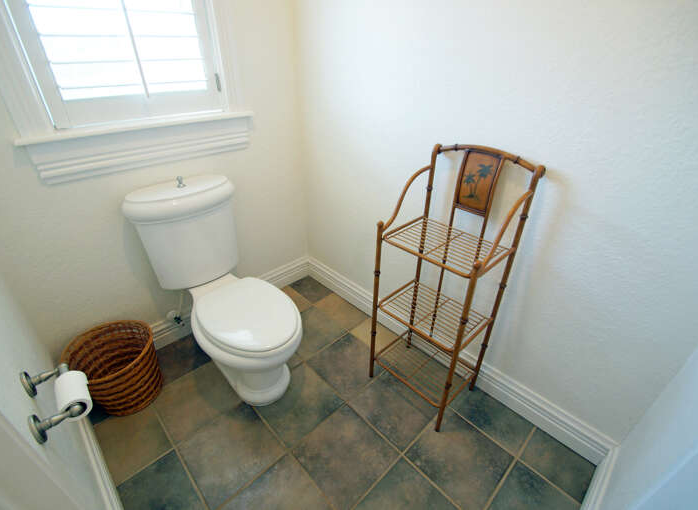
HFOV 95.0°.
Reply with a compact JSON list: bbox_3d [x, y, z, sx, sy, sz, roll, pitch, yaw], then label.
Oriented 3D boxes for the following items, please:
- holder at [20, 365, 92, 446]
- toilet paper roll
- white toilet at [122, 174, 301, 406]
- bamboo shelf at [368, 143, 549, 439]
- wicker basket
[{"bbox_3d":[-0.703,0.339,0.776,0.097,0.076,0.212,-25,40,-38],"label":"holder"},{"bbox_3d":[-0.677,0.346,0.787,0.064,0.064,0.114,-25,40,-38],"label":"toilet paper roll"},{"bbox_3d":[-0.502,0.173,1.340,0.433,0.833,0.764,-25,40,-38],"label":"white toilet"},{"bbox_3d":[0.347,0.150,1.218,0.315,1.036,0.388,-25,40,-38],"label":"bamboo shelf"},{"bbox_3d":[-0.943,0.485,1.323,0.309,0.291,0.333,-25,40,-38],"label":"wicker basket"}]

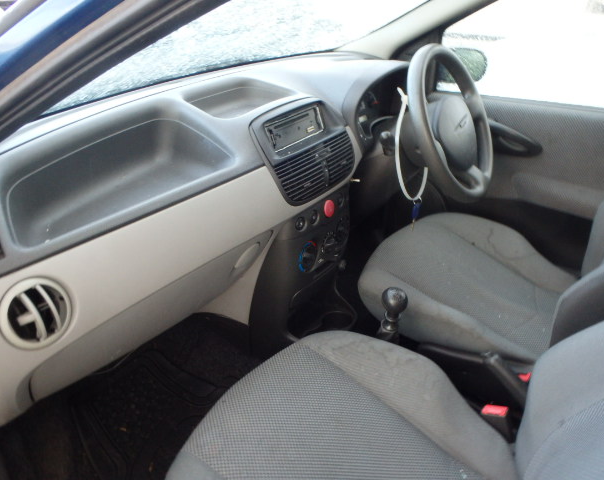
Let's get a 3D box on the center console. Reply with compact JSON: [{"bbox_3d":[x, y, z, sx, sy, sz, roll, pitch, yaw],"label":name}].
[{"bbox_3d":[-0.003,-0.008,1.160,0.205,0.605,0.245,15,30,28],"label":"center console"}]

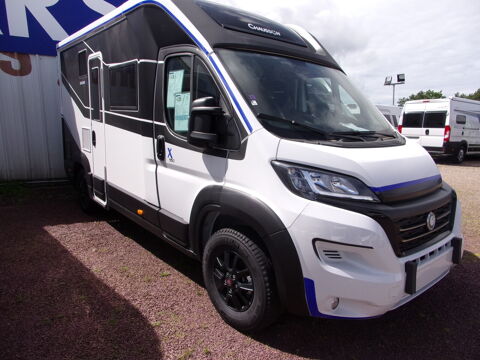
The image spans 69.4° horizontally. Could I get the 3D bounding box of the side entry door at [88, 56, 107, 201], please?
[{"bbox_3d":[-1.781,-0.621,4.352,0.080,1.790,0.560,-6,14,-39],"label":"side entry door"}]

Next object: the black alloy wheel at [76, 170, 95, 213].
[{"bbox_3d":[-2.241,0.111,5.219,0.230,0.720,0.720,-6,14,-39],"label":"black alloy wheel"}]

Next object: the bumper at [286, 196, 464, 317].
[{"bbox_3d":[1.187,0.418,2.506,2.000,0.700,0.500,-6,14,-39],"label":"bumper"}]

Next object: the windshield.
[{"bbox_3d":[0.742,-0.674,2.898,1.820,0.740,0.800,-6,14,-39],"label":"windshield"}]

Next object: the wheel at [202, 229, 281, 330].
[{"bbox_3d":[0.005,0.713,2.563,0.230,0.720,0.720,-6,14,-39],"label":"wheel"}]

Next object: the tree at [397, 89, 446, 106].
[{"bbox_3d":[23.558,-8.891,45.000,6.500,6.000,6.000,8,12,25],"label":"tree"}]

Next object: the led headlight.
[{"bbox_3d":[0.527,0.021,2.116,0.460,0.250,0.540,-6,14,-39],"label":"led headlight"}]

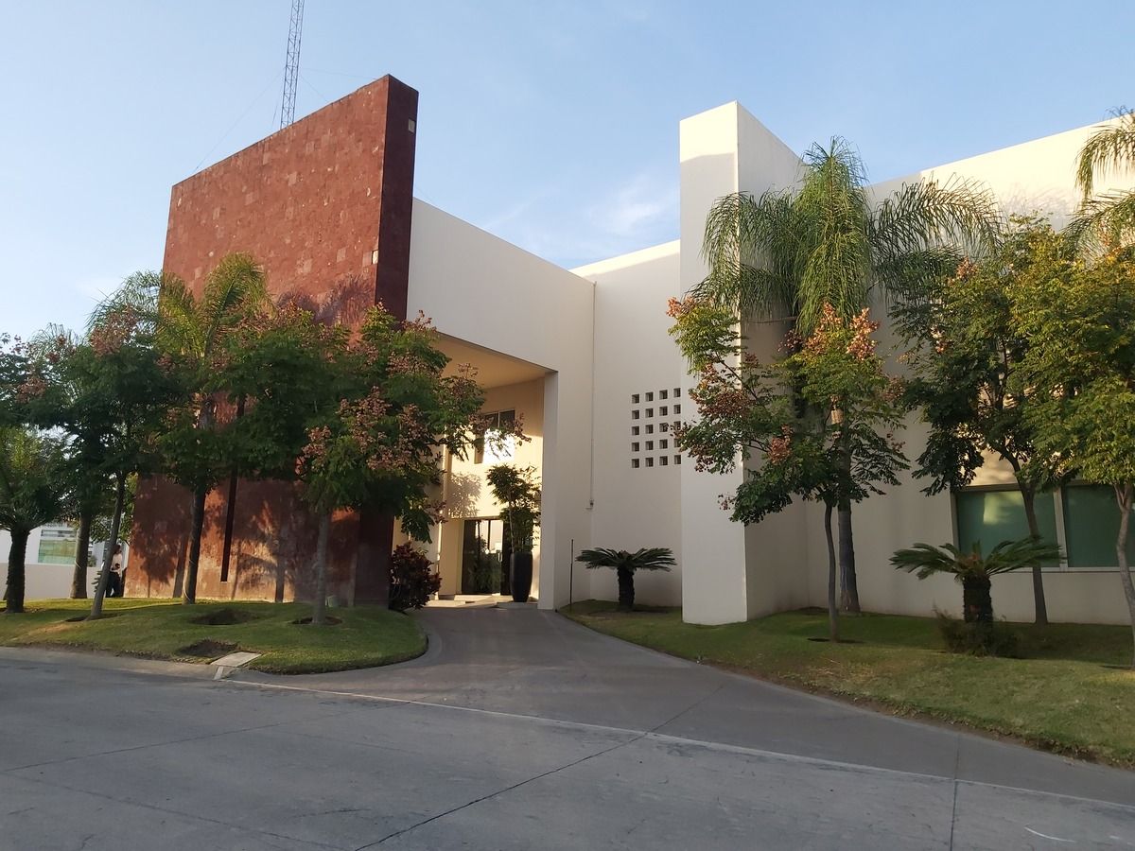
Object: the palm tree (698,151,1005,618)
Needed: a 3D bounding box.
[{"bbox_3d":[6.316,-1.372,18.986,6.710,10.850,5.380,1,-11,0],"label":"palm tree"}]

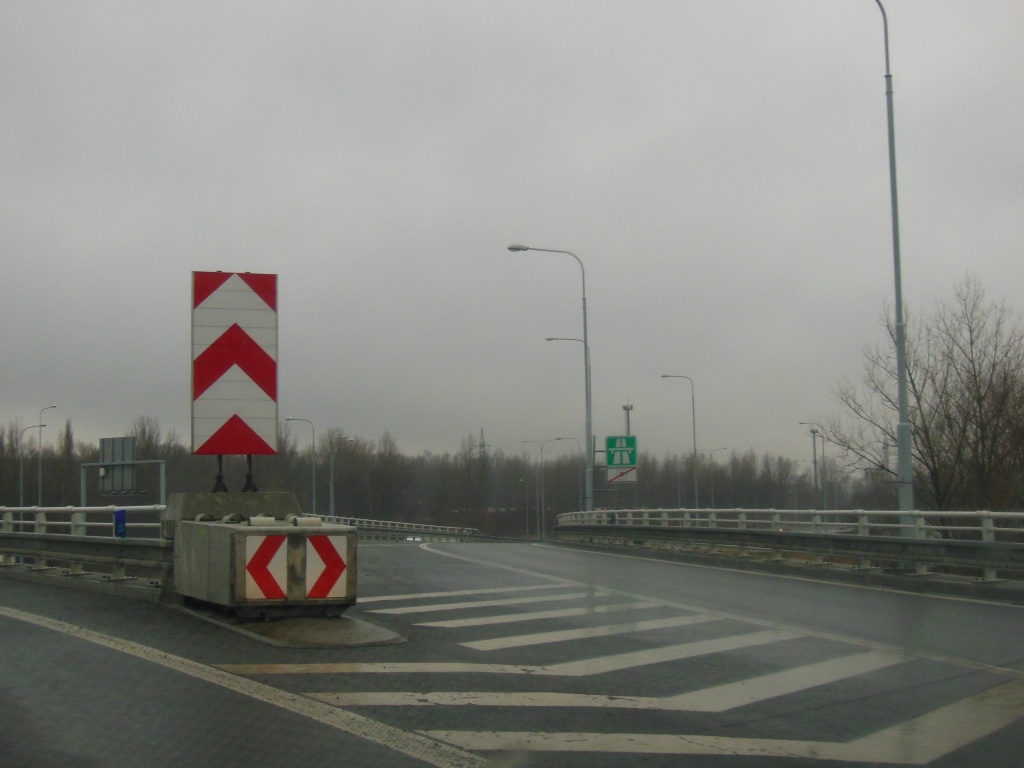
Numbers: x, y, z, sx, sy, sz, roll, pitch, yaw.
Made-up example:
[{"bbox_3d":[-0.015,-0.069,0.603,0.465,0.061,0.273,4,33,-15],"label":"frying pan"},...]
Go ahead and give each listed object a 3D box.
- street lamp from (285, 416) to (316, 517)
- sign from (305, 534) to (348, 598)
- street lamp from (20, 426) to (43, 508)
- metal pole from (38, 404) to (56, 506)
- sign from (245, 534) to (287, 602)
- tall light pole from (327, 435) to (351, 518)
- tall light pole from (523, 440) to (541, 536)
[{"bbox_3d":[-17.044,7.976,124.569,2.600,10.300,0.300,0,-5,-13],"label":"street lamp"},{"bbox_3d":[-2.272,2.234,18.830,0.500,0.750,0.040,1,-5,-20],"label":"sign"},{"bbox_3d":[-32.806,7.964,104.569,0.300,10.300,2.400,4,-7,-43],"label":"street lamp"},{"bbox_3d":[-33.687,6.770,111.569,0.300,10.300,2.500,2,-5,-27],"label":"metal pole"},{"bbox_3d":[-2.965,2.213,18.570,0.500,0.750,0.040,1,-5,-20],"label":"sign"},{"bbox_3d":[-14.475,9.484,129.569,0.300,10.300,2.400,3,-6,-37],"label":"tall light pole"},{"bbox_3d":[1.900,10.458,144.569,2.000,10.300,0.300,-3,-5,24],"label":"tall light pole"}]

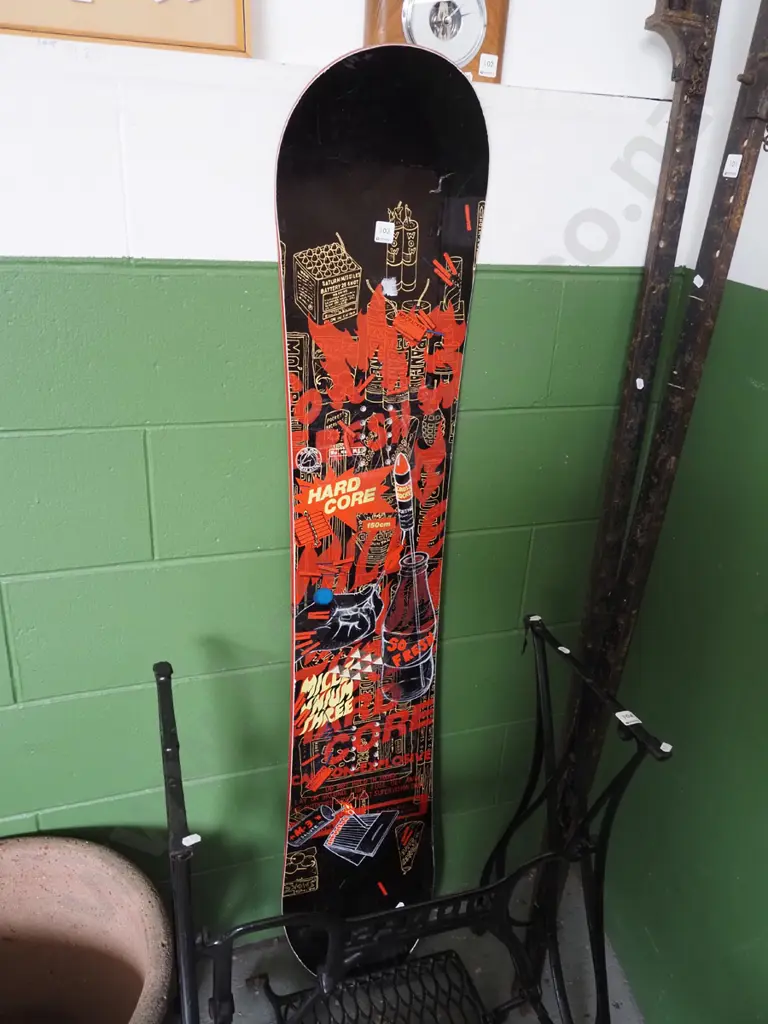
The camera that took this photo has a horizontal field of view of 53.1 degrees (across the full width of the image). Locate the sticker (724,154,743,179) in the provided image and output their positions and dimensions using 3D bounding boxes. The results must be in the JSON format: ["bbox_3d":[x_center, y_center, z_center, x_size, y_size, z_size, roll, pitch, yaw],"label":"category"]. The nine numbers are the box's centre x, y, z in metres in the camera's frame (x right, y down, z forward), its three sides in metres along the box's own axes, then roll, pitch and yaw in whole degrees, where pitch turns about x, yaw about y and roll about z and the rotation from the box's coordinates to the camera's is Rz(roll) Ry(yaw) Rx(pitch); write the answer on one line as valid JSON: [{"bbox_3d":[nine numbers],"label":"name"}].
[{"bbox_3d":[0.411,-0.407,0.905,0.002,0.025,0.025,-4,26,-16],"label":"sticker"}]

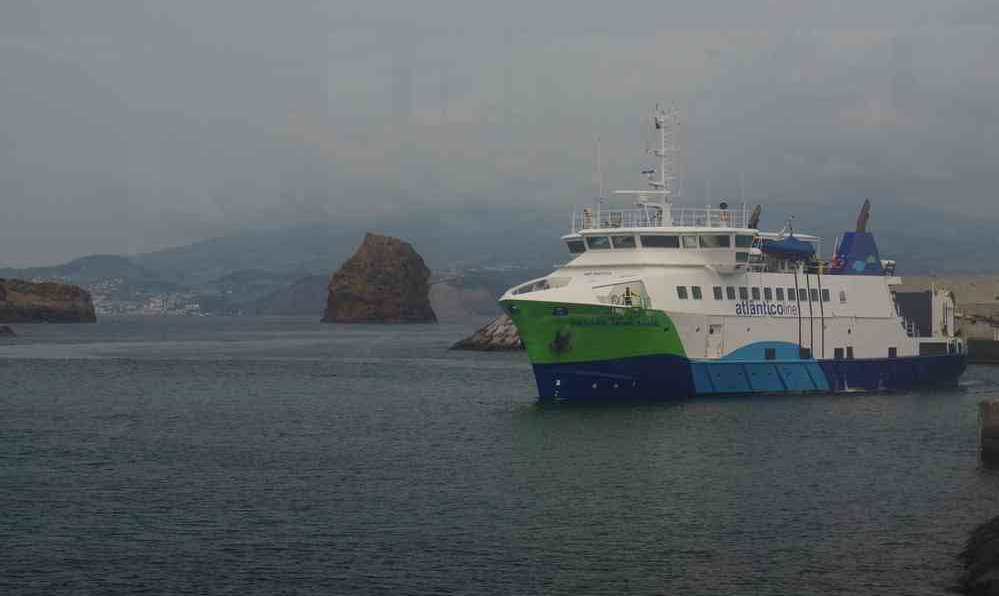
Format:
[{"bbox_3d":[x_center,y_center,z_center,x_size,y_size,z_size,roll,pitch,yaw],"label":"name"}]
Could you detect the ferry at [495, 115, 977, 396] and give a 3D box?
[{"bbox_3d":[14.200,-3.000,146.300,11.300,18.000,41.000,0,-1,44],"label":"ferry"}]

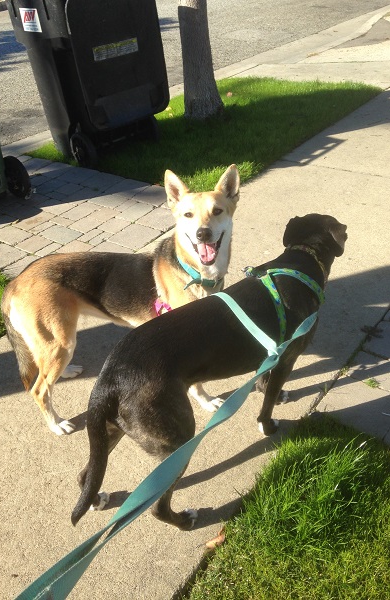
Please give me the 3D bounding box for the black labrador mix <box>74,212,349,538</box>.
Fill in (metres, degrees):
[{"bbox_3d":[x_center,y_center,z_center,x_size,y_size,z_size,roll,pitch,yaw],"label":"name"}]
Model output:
[{"bbox_3d":[0.079,0.195,1.591,1.030,0.650,0.290,-25,40,-30],"label":"black labrador mix"}]

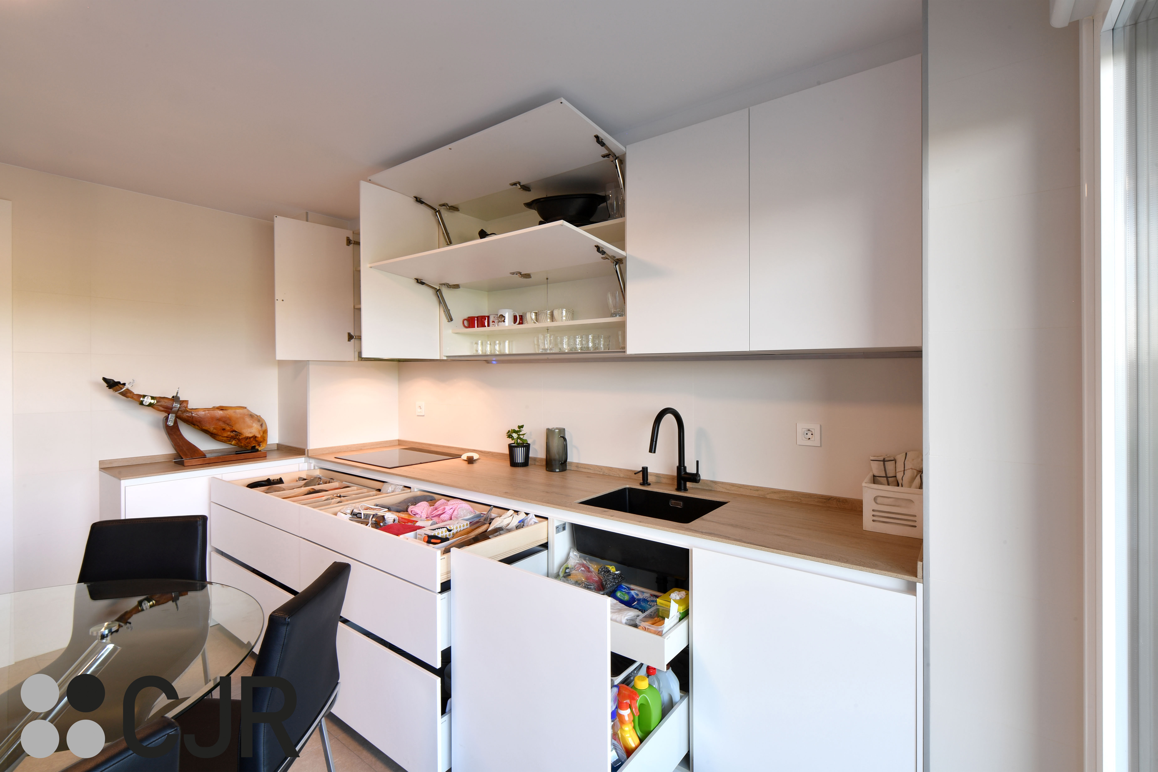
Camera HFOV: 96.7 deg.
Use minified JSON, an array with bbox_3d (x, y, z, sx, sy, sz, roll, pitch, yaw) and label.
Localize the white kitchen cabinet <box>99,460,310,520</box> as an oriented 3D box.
[{"bbox_3d":[-2.139,0.904,2.993,0.455,0.904,0.873,1,1,37],"label":"white kitchen cabinet"}]

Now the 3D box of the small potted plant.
[{"bbox_3d":[-0.334,0.331,2.848,0.127,0.230,0.127,0,1,0],"label":"small potted plant"}]

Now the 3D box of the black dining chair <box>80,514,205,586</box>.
[{"bbox_3d":[-1.500,0.943,1.630,0.420,0.880,0.570,0,1,-19],"label":"black dining chair"}]

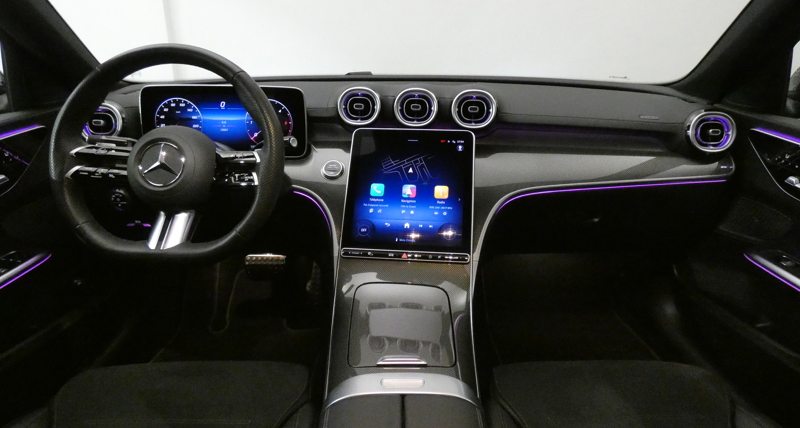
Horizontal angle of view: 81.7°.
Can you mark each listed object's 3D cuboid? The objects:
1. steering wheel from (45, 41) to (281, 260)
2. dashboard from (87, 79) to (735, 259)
[{"bbox_3d":[-0.376,-0.097,0.745,0.372,0.355,0.100,1,-4,0],"label":"steering wheel"},{"bbox_3d":[0.013,-0.114,0.936,1.330,0.300,0.430,1,19,0],"label":"dashboard"}]

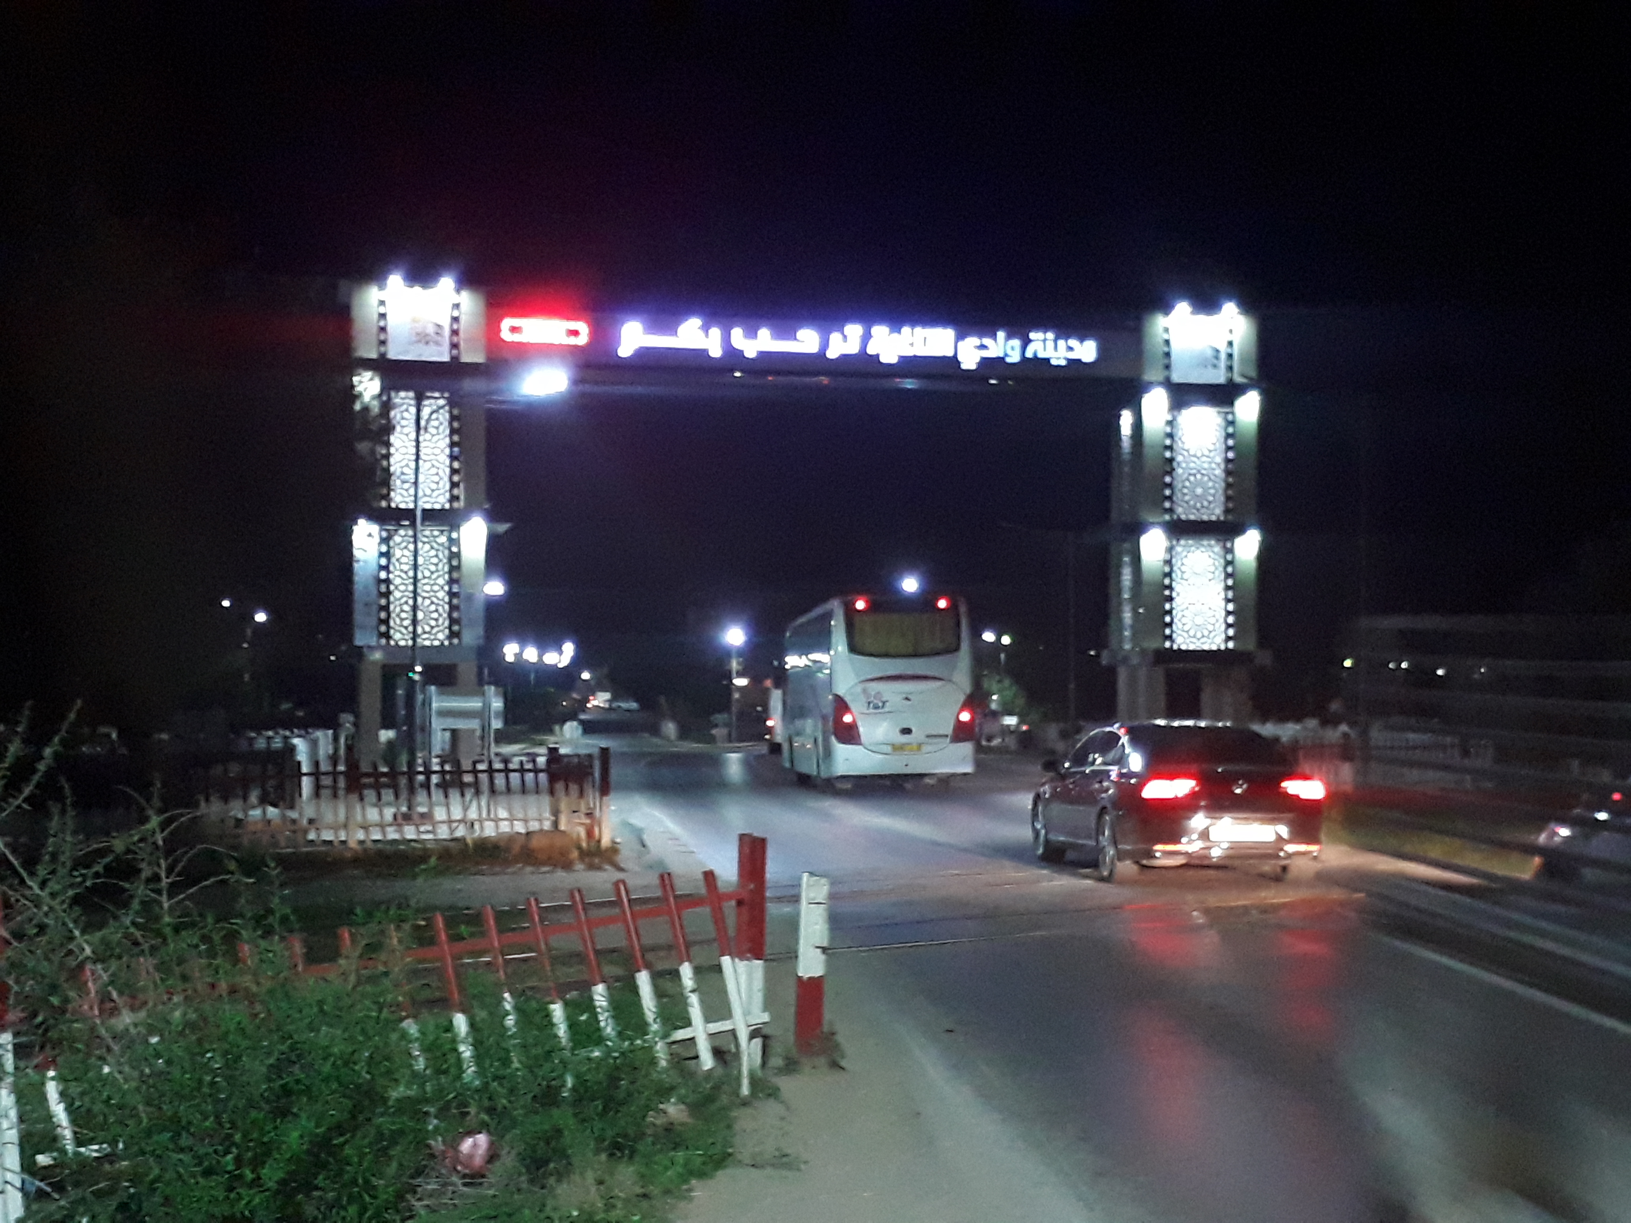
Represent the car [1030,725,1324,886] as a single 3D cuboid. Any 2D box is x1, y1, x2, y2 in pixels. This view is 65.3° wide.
[{"bbox_3d":[3.695,2.000,13.966,1.860,1.470,4.750,1,-4,-4],"label":"car"}]

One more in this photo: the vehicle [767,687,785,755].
[{"bbox_3d":[-0.760,3.830,45.600,2.000,2.300,5.300,0,-4,-3],"label":"vehicle"}]

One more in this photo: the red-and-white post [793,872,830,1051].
[{"bbox_3d":[-0.014,1.530,5.550,0.120,0.800,0.120,2,-4,-6],"label":"red-and-white post"}]

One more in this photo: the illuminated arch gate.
[{"bbox_3d":[0.000,-1.800,30.800,21.200,11.000,2.600,1,-4,-5],"label":"illuminated arch gate"}]

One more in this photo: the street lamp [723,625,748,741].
[{"bbox_3d":[-3.180,2.830,50.000,0.700,4.600,0.600,0,-4,0],"label":"street lamp"}]

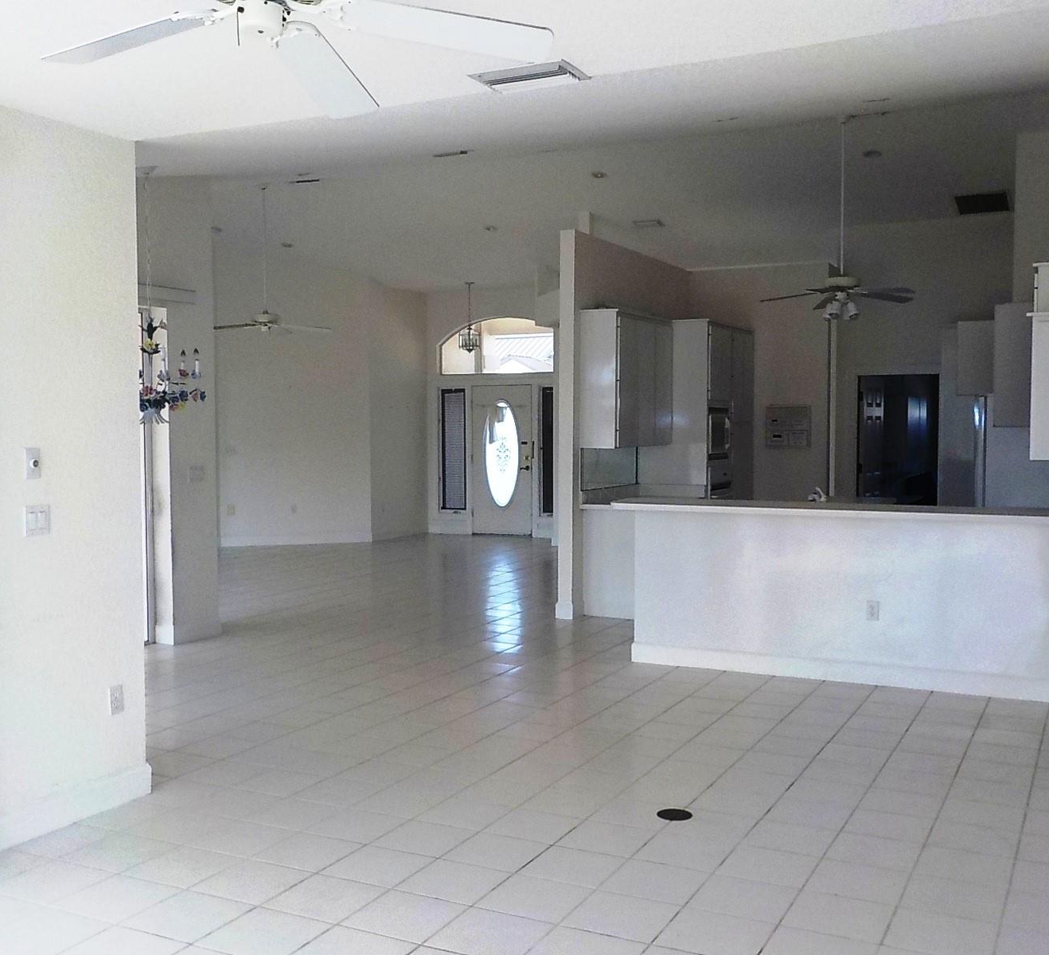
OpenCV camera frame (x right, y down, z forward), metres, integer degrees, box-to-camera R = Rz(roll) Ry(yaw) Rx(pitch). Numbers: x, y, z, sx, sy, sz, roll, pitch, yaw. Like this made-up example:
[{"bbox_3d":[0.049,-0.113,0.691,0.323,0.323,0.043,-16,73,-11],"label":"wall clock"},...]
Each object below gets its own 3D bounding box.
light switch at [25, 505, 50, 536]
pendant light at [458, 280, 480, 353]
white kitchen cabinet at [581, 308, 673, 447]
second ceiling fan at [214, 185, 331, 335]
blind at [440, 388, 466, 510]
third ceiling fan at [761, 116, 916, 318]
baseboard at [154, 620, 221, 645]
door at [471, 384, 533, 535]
[{"bbox_3d":[-1.850,0.163,4.200,0.014,0.115,0.114,2,3,27],"label":"light switch"},{"bbox_3d":[-0.712,-2.053,14.100,0.275,0.930,0.275,0,3,0],"label":"pendant light"},{"bbox_3d":[0.869,-0.798,9.248,0.335,1.080,1.240,2,3,27],"label":"white kitchen cabinet"},{"bbox_3d":[-2.742,-2.305,11.700,1.370,1.580,1.370,2,3,27],"label":"second ceiling fan"},{"bbox_3d":[-0.992,-0.386,15.355,0.399,1.685,0.050,2,3,27],"label":"blind"},{"bbox_3d":[2.619,-2.149,9.150,1.300,1.680,1.300,2,3,27],"label":"third ceiling fan"},{"bbox_3d":[-2.457,1.110,8.072,0.205,0.135,0.460,2,3,27],"label":"baseboard"},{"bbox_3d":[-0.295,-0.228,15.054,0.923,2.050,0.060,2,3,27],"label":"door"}]

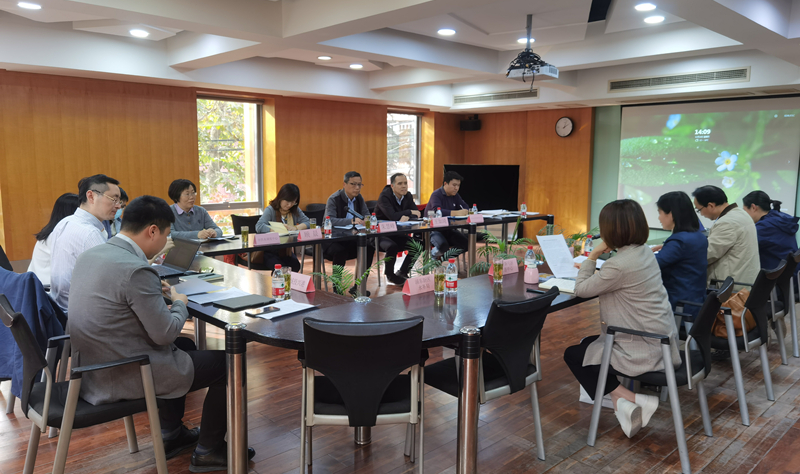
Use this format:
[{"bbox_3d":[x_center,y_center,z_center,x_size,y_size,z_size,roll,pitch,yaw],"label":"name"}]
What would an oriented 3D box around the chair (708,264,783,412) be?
[{"bbox_3d":[1.996,0.588,3.550,0.560,0.870,0.560,-7,11,-43],"label":"chair"}]

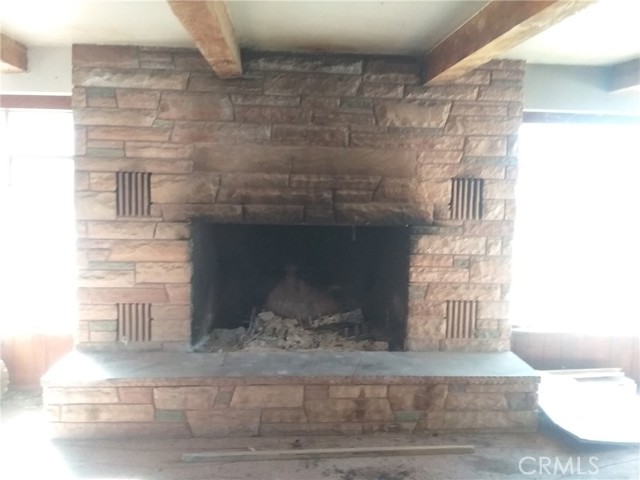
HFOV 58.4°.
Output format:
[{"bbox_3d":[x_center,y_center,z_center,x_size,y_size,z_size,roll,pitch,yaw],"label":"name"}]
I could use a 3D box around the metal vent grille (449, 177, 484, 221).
[{"bbox_3d":[0.998,-0.275,3.891,0.223,0.281,0.030,1,5,-4],"label":"metal vent grille"}]

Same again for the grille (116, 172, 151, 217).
[{"bbox_3d":[-1.214,-0.295,3.751,0.218,0.283,0.030,1,5,-4],"label":"grille"}]

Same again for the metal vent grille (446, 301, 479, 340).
[{"bbox_3d":[0.979,0.550,3.964,0.228,0.261,0.030,1,5,-4],"label":"metal vent grille"}]

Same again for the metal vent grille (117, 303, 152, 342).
[{"bbox_3d":[-1.234,0.551,3.826,0.223,0.255,0.030,1,5,-4],"label":"metal vent grille"}]

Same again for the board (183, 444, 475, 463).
[{"bbox_3d":[0.066,1.186,3.188,1.625,0.036,0.042,0,5,-6],"label":"board"}]

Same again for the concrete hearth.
[{"bbox_3d":[-0.140,0.968,3.657,2.953,0.366,0.527,1,5,-4],"label":"concrete hearth"}]

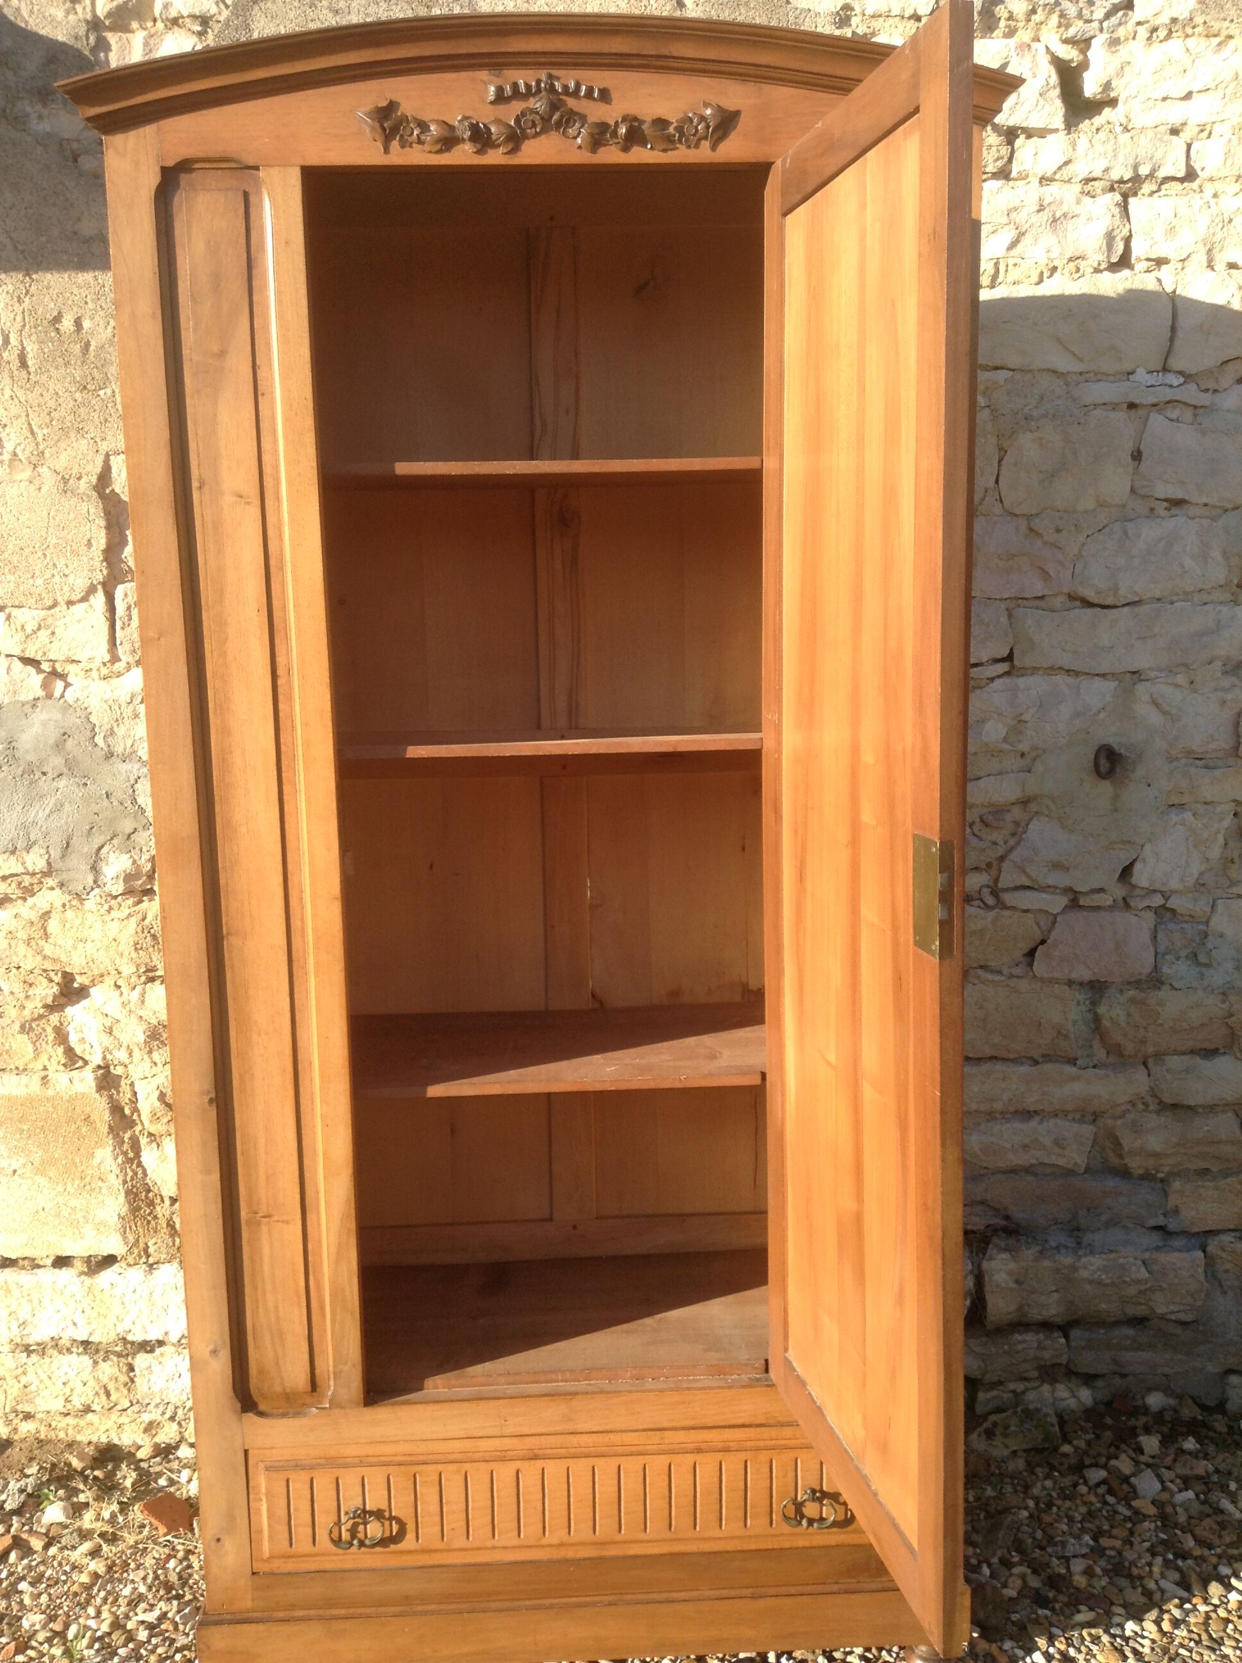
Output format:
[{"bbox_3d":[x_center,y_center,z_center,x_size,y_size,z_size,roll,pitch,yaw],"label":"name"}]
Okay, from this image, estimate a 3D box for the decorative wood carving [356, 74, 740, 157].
[{"bbox_3d":[-0.083,-0.834,1.844,0.445,0.090,0.025,-2,10,-3],"label":"decorative wood carving"}]

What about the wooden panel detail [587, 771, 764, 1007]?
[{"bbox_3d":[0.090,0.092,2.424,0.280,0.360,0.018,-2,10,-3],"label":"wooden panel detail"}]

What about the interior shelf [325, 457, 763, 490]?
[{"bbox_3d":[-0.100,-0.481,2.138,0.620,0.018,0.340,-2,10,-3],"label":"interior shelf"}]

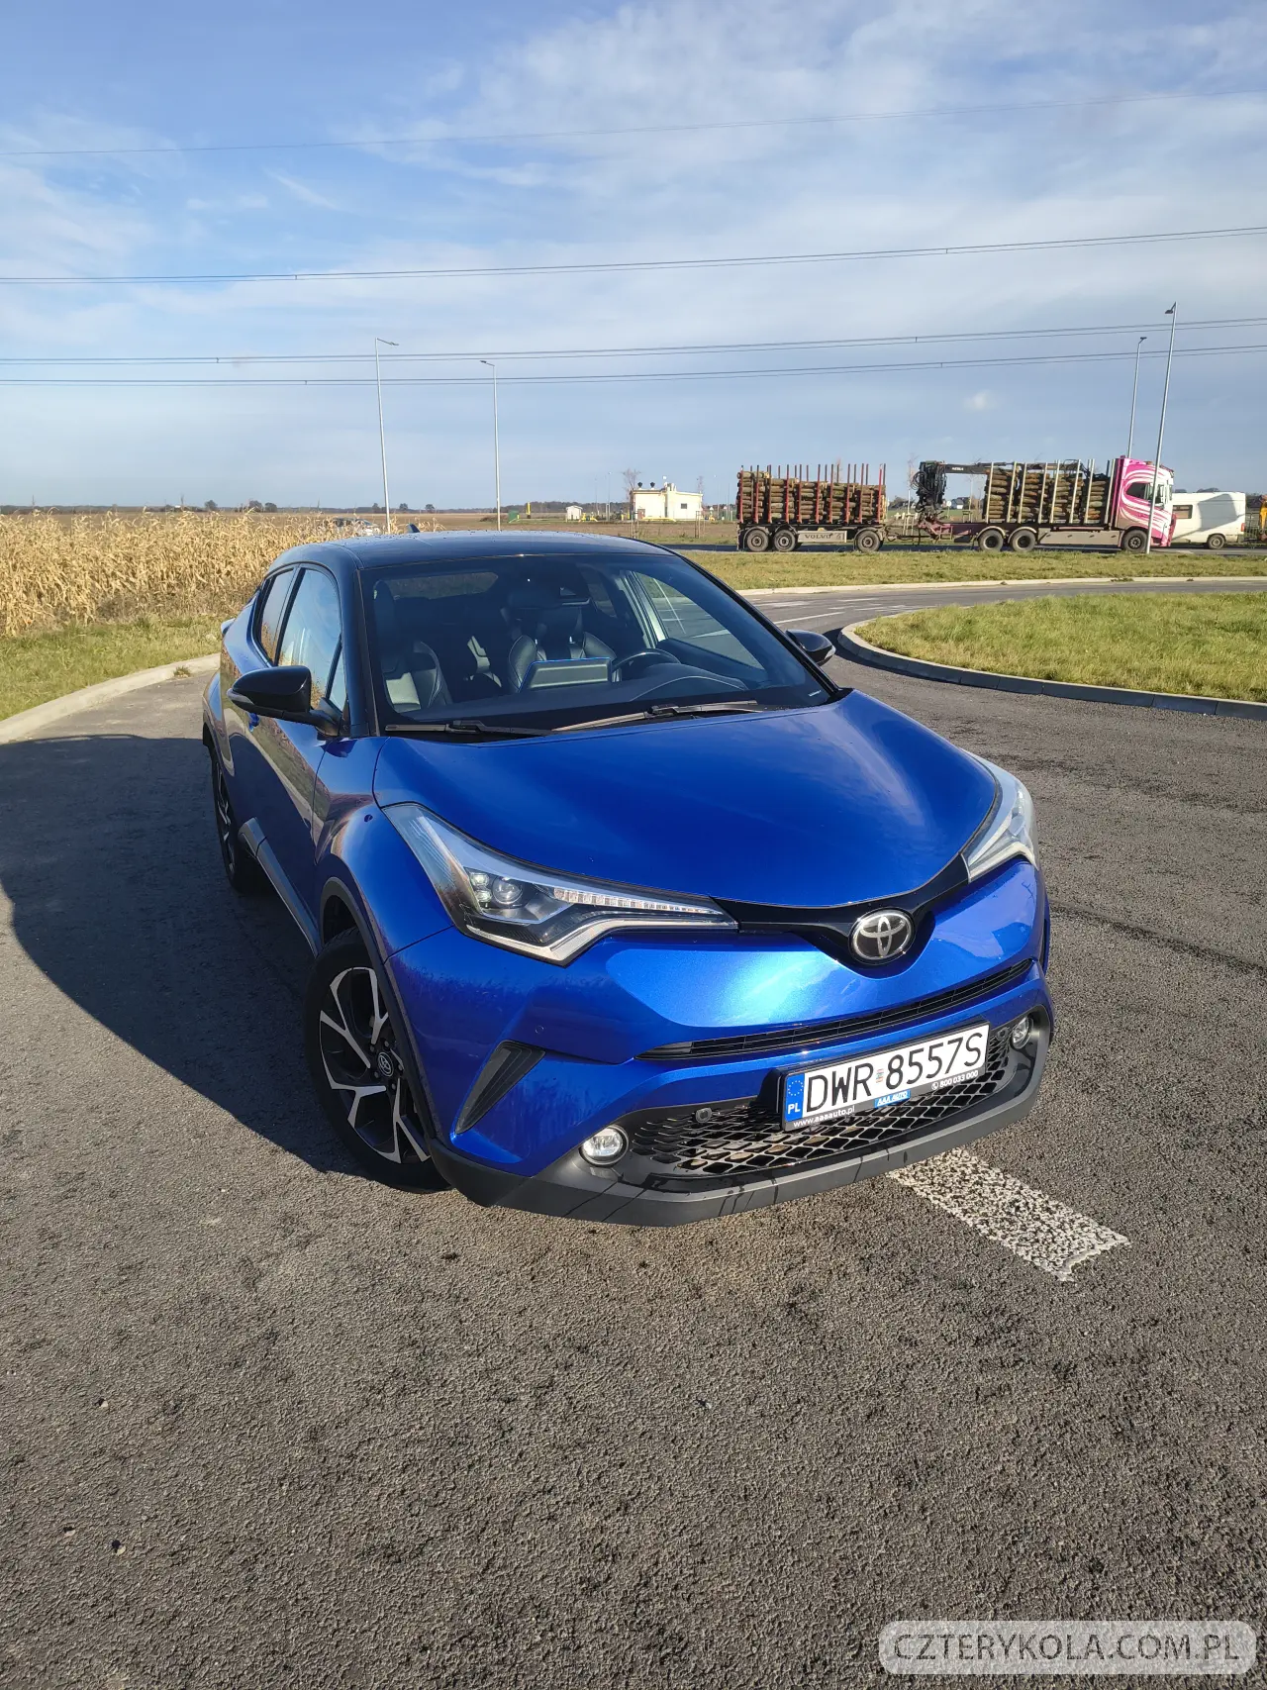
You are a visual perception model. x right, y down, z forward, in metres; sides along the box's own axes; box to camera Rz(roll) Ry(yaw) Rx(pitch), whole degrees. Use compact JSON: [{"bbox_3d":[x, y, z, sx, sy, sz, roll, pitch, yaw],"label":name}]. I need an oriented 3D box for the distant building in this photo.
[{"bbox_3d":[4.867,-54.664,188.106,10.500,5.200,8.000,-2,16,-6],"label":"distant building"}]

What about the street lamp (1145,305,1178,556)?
[{"bbox_3d":[21.111,-16.533,47.129,0.350,9.400,2.000,4,17,15],"label":"street lamp"}]

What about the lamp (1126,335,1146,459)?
[{"bbox_3d":[24.045,-19.290,56.645,0.350,9.400,2.000,4,17,15],"label":"lamp"}]

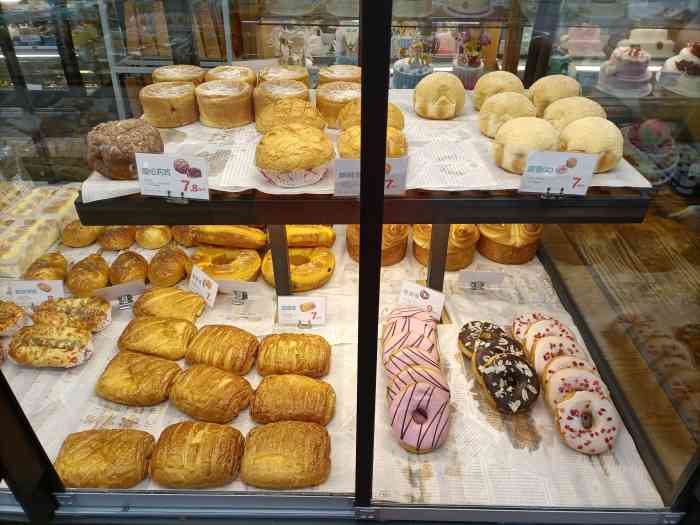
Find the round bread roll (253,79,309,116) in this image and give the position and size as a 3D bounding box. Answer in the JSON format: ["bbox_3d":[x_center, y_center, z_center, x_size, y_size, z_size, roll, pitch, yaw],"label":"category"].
[{"bbox_3d":[-0.116,-0.276,0.909,0.096,0.057,0.096,0,34,3],"label":"round bread roll"}]

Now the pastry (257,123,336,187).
[{"bbox_3d":[-0.069,-0.135,0.664,0.099,0.072,0.099,1,33,3],"label":"pastry"}]

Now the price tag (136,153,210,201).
[{"bbox_3d":[-0.209,-0.102,0.626,0.082,0.053,0.004,4,32,-3],"label":"price tag"}]

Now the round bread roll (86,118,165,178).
[{"bbox_3d":[-0.304,-0.154,0.716,0.097,0.073,0.097,0,34,0],"label":"round bread roll"}]

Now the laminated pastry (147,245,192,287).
[{"bbox_3d":[-0.365,0.000,1.067,0.082,0.053,0.108,0,35,1],"label":"laminated pastry"}]

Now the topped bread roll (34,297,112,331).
[{"bbox_3d":[-0.502,0.091,0.949,0.137,0.044,0.080,2,35,3],"label":"topped bread roll"}]

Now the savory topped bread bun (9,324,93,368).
[{"bbox_3d":[-0.470,0.132,0.829,0.114,0.045,0.078,-2,34,-3],"label":"savory topped bread bun"}]

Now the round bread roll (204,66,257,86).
[{"bbox_3d":[-0.226,-0.337,0.997,0.090,0.052,0.090,-1,33,1],"label":"round bread roll"}]

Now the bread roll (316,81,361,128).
[{"bbox_3d":[-0.011,-0.272,0.909,0.093,0.055,0.093,0,35,0],"label":"bread roll"}]

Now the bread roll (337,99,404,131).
[{"bbox_3d":[0.030,-0.198,0.757,0.097,0.070,0.097,1,33,3],"label":"bread roll"}]

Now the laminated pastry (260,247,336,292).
[{"bbox_3d":[-0.098,0.012,1.019,0.142,0.044,0.142,1,33,3],"label":"laminated pastry"}]

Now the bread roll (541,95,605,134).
[{"bbox_3d":[0.345,-0.213,0.806,0.089,0.074,0.089,1,34,1],"label":"bread roll"}]

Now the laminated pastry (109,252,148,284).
[{"bbox_3d":[-0.456,0.011,1.084,0.073,0.056,0.091,0,34,3],"label":"laminated pastry"}]

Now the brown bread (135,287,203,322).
[{"bbox_3d":[-0.309,0.079,0.906,0.117,0.046,0.087,10,35,13],"label":"brown bread"}]

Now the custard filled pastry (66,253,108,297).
[{"bbox_3d":[-0.483,0.022,0.974,0.067,0.062,0.088,1,34,1],"label":"custard filled pastry"}]

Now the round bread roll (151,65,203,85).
[{"bbox_3d":[-0.328,-0.342,1.009,0.087,0.052,0.087,-1,33,1],"label":"round bread roll"}]

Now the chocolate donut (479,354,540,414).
[{"bbox_3d":[0.241,0.182,0.793,0.093,0.032,0.093,11,64,-7],"label":"chocolate donut"}]

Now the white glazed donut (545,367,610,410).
[{"bbox_3d":[0.317,0.189,0.732,0.086,0.033,0.086,1,72,1],"label":"white glazed donut"}]

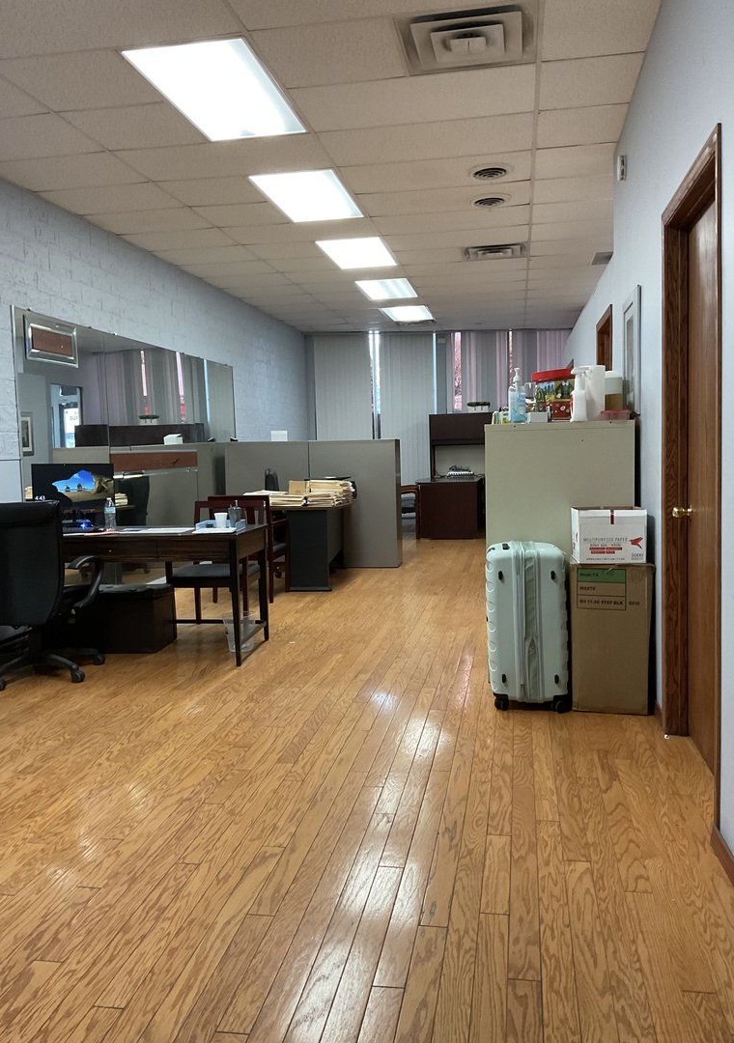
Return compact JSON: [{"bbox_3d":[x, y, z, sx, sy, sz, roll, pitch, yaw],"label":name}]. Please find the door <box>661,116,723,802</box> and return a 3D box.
[{"bbox_3d":[1.178,-0.133,3.051,0.140,2.110,1.020,-1,5,10],"label":"door"}]

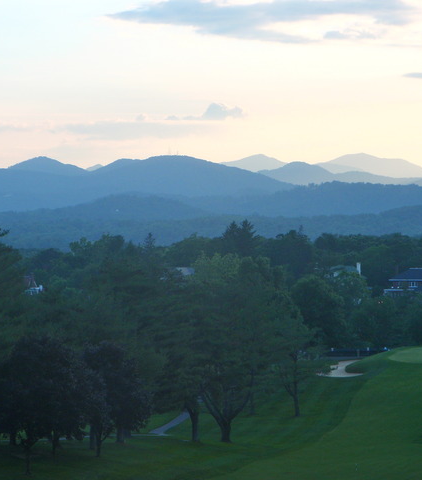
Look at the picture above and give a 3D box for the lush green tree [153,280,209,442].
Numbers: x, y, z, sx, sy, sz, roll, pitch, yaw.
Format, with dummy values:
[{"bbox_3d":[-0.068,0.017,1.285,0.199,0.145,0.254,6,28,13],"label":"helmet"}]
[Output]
[{"bbox_3d":[-3.630,14.950,232.000,6.890,19.930,7.500,0,1,0],"label":"lush green tree"}]

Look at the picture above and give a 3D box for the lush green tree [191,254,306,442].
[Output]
[{"bbox_3d":[4.570,13.230,230.000,13.900,22.930,13.500,0,1,0],"label":"lush green tree"}]

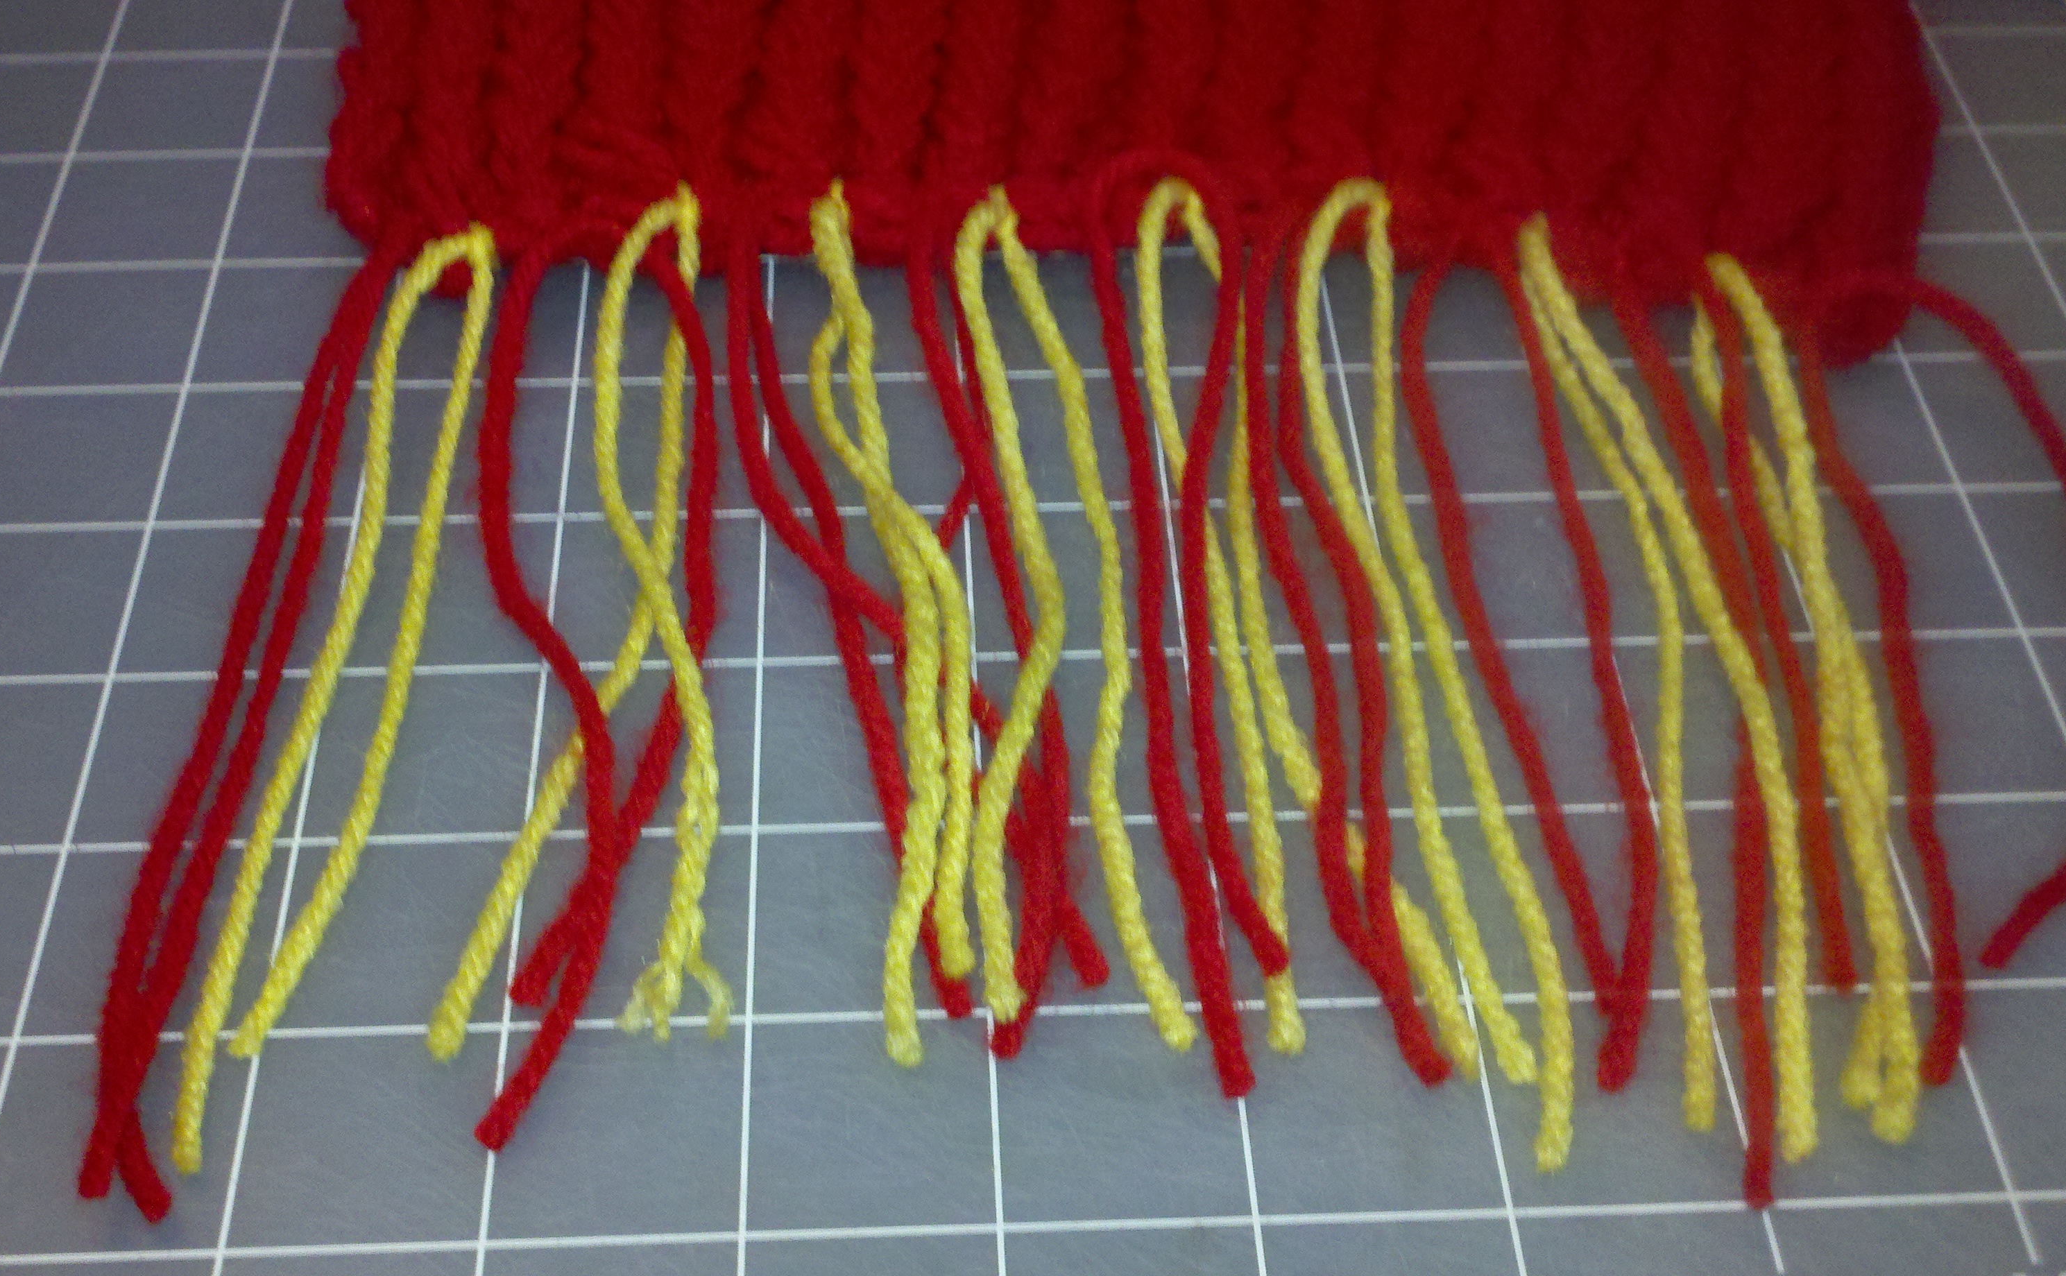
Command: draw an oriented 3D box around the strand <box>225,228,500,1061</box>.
[{"bbox_3d":[-0.075,-0.006,0.270,0.009,0.011,0.121,3,50,1],"label":"strand"}]

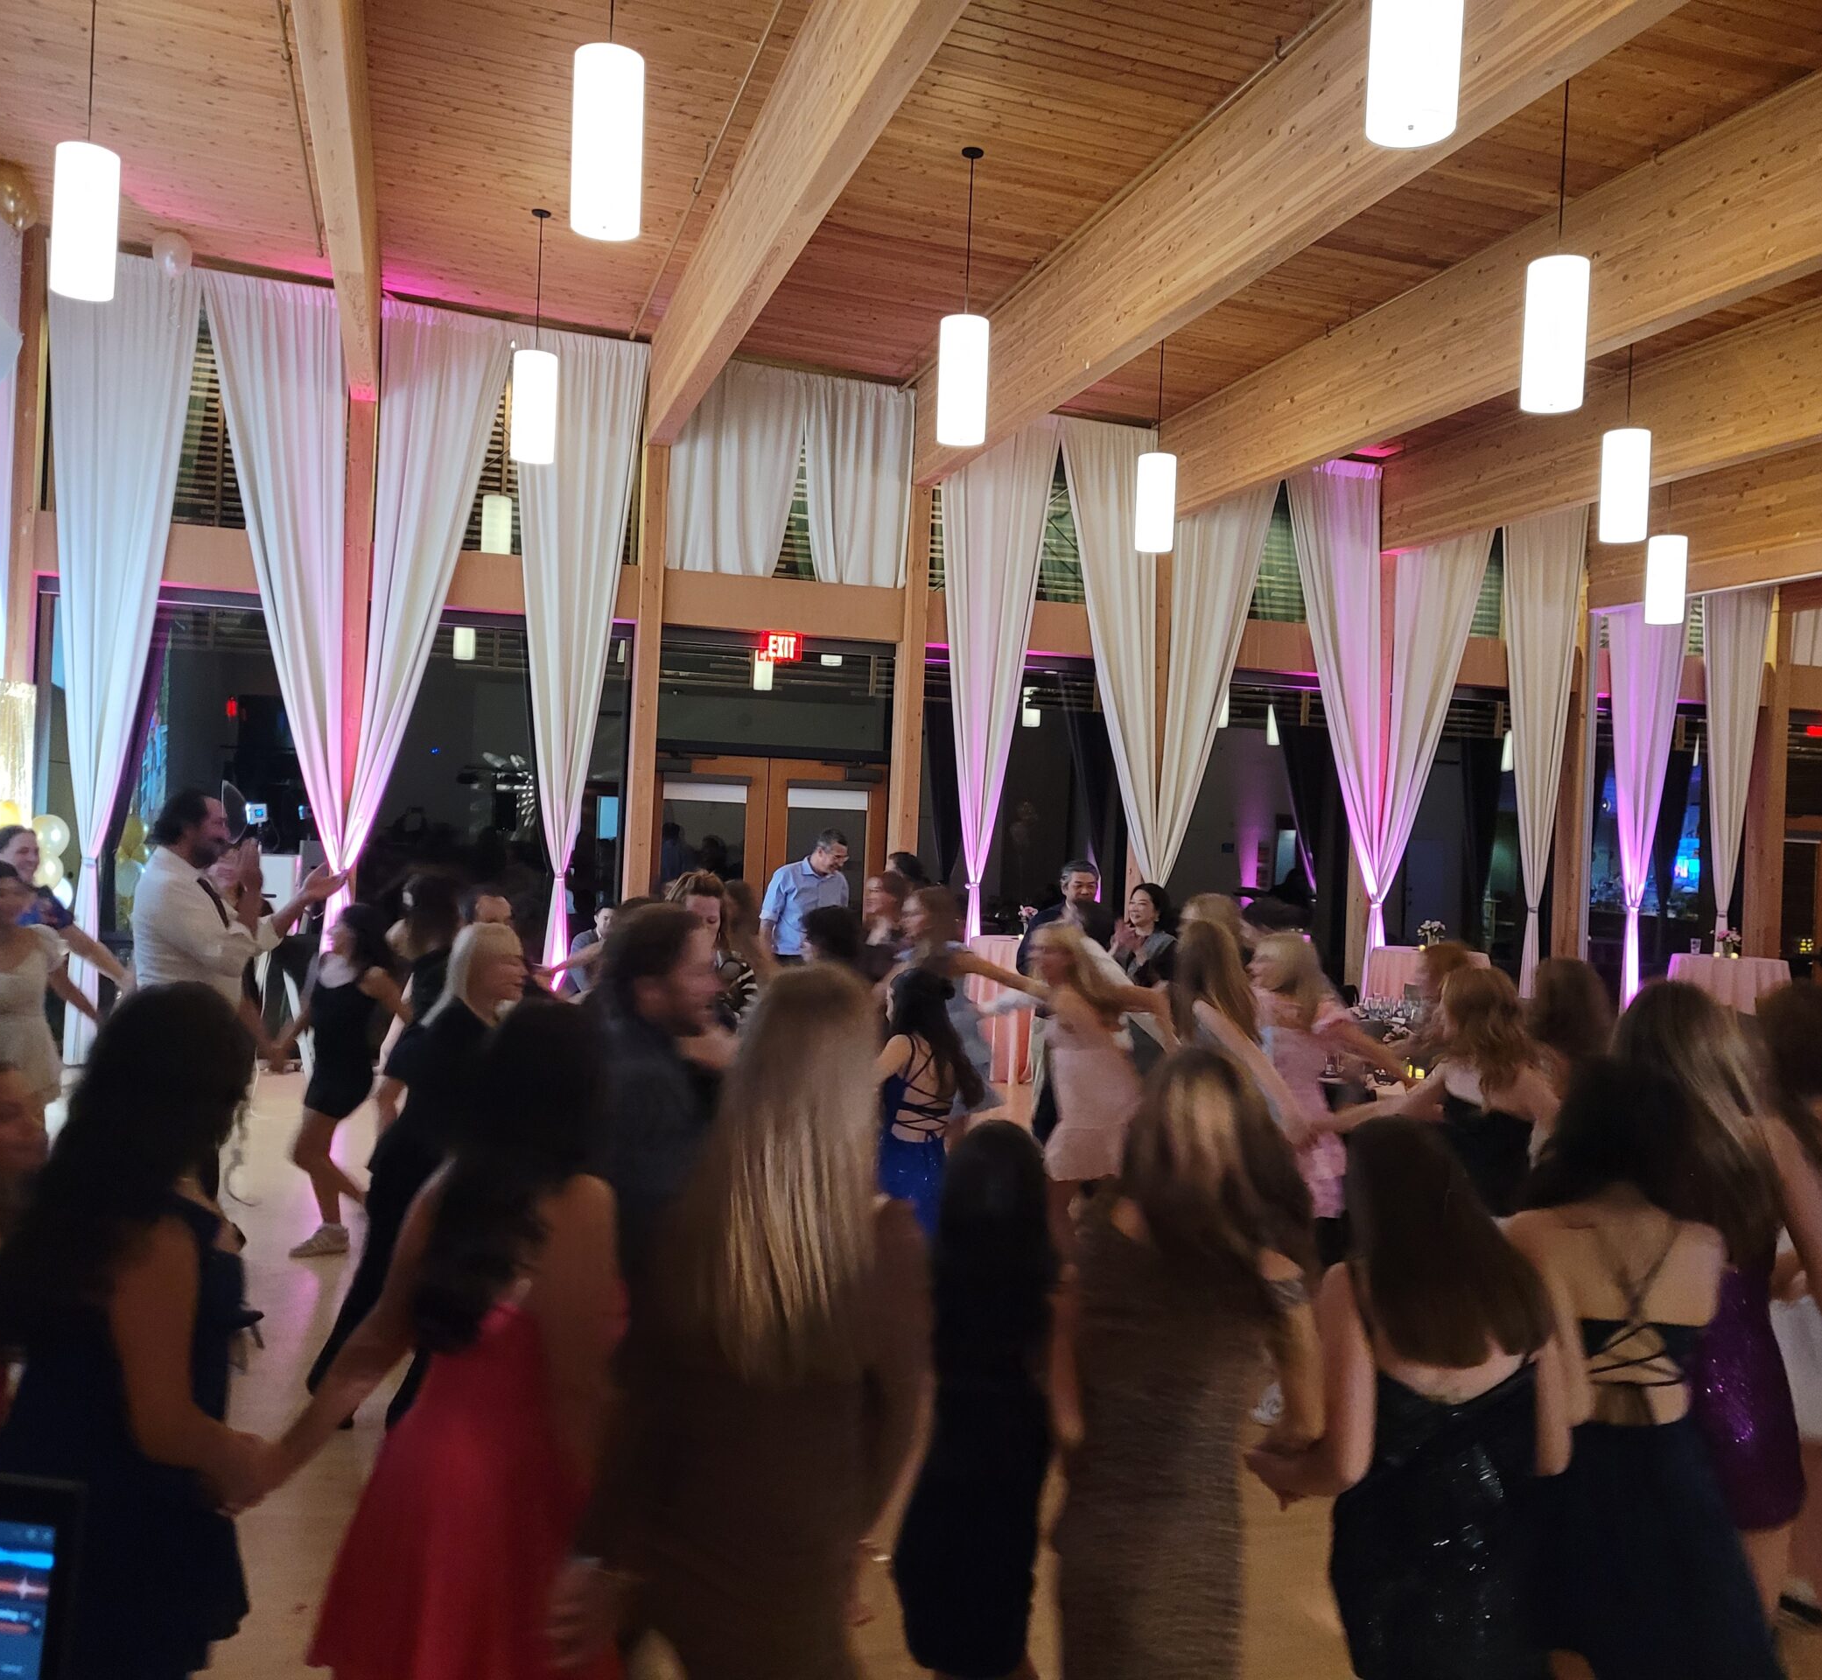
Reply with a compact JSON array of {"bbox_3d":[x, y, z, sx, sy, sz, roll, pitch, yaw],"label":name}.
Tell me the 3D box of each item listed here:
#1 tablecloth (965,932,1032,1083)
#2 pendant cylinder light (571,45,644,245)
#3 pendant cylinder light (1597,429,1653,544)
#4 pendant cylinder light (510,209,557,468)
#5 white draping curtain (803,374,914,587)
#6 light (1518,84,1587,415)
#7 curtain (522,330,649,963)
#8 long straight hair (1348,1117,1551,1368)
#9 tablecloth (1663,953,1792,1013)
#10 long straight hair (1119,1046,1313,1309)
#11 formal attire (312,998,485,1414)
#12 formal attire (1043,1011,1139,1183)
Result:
[{"bbox_3d":[0.925,1.328,13.304,0.980,1.080,0.980,2,0,-16],"label":"tablecloth"},{"bbox_3d":[-1.124,-2.574,6.226,0.252,0.650,0.252,2,0,-16],"label":"pendant cylinder light"},{"bbox_3d":[4.165,-2.068,9.818,0.252,0.630,0.252,2,0,-16],"label":"pendant cylinder light"},{"bbox_3d":[-2.353,-3.145,10.566,0.265,1.580,0.265,2,0,-16],"label":"pendant cylinder light"},{"bbox_3d":[-0.421,-2.687,12.572,0.865,1.520,0.140,2,0,-16],"label":"white draping curtain"},{"bbox_3d":[2.804,-2.566,7.285,0.252,1.426,0.252,2,0,-16],"label":"light"},{"bbox_3d":[-2.455,-0.995,12.008,0.947,5.235,0.200,2,0,-16],"label":"curtain"},{"bbox_3d":[0.806,0.604,2.540,0.280,0.375,0.230,2,0,-7],"label":"long straight hair"},{"bbox_3d":[7.311,1.601,15.067,1.060,1.080,1.060,2,0,-16],"label":"tablecloth"},{"bbox_3d":[0.460,0.508,2.550,0.285,0.385,0.240,3,0,7],"label":"long straight hair"},{"bbox_3d":[-1.440,1.082,4.900,0.600,1.242,0.460,2,0,-18],"label":"formal attire"},{"bbox_3d":[0.646,0.915,6.000,0.290,0.611,0.340,2,0,-39],"label":"formal attire"}]

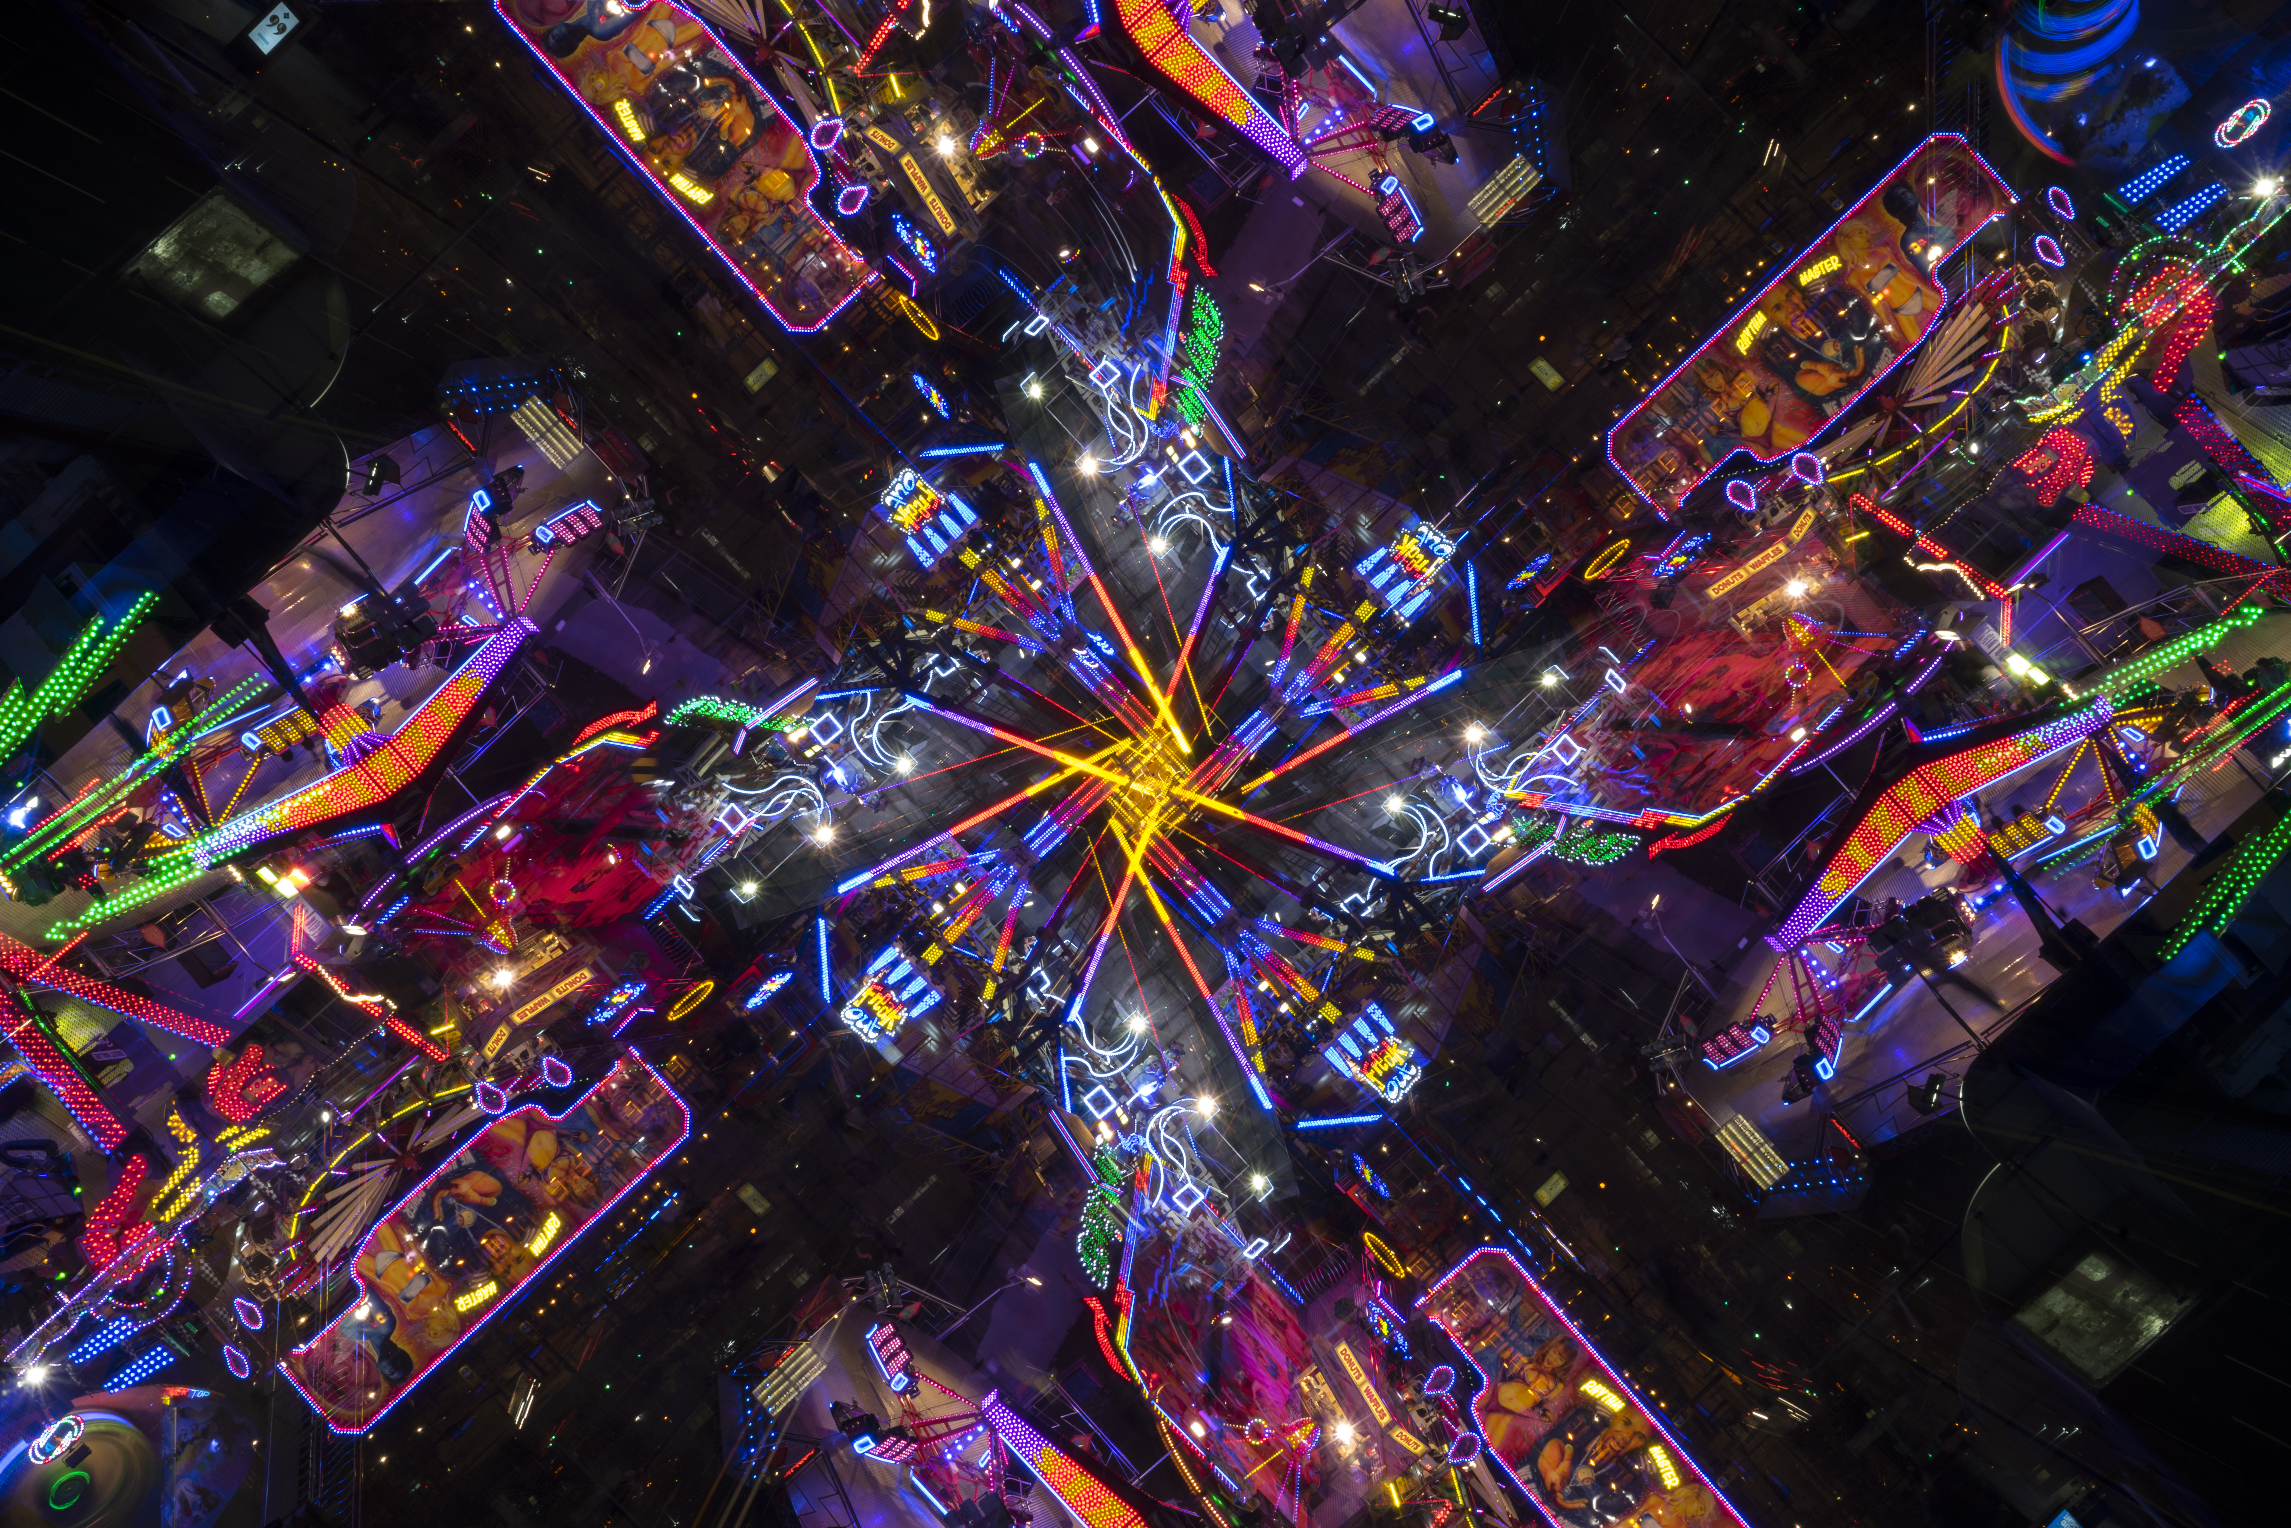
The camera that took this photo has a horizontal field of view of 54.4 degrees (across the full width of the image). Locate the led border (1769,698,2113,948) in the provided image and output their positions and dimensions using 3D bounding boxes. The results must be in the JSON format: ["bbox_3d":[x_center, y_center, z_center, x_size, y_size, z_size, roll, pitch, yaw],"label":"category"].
[{"bbox_3d":[16.299,1.232,46.076,8.000,1.100,2.200,-39,8,16],"label":"led border"}]

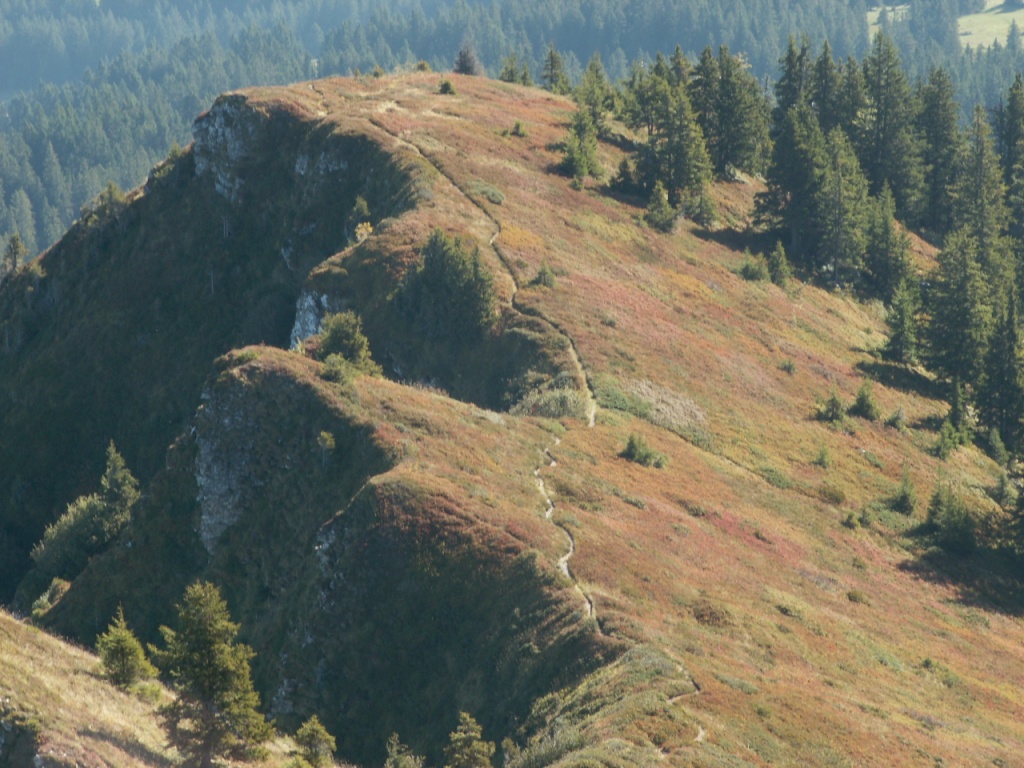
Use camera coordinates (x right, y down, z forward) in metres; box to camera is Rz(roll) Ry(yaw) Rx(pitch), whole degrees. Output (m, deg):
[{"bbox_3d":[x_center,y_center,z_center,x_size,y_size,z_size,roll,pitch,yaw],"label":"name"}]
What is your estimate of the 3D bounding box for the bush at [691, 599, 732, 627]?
[{"bbox_3d":[12.340,14.140,280.000,2.600,1.430,2.340,0,10,0],"label":"bush"}]

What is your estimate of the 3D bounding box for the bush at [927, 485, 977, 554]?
[{"bbox_3d":[32.896,10.119,338.000,3.883,4.939,3.689,0,13,0],"label":"bush"}]

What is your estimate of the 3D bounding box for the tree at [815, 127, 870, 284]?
[{"bbox_3d":[30.300,-16.370,415.000,5.130,14.050,4.880,0,10,0],"label":"tree"}]

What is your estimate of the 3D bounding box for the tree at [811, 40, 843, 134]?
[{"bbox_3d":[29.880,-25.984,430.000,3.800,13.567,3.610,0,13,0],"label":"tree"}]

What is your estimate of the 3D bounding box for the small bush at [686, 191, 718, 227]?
[{"bbox_3d":[15.910,-14.800,378.000,2.670,2.790,2.670,0,12,0],"label":"small bush"}]

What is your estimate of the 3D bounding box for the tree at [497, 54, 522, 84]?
[{"bbox_3d":[-0.140,-30.230,432.000,2.290,2.490,2.290,0,12,0],"label":"tree"}]

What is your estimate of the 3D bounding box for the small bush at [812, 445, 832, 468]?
[{"bbox_3d":[23.668,5.526,345.000,1.525,1.710,1.448,0,13,0],"label":"small bush"}]

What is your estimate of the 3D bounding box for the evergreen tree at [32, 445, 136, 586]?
[{"bbox_3d":[-29.820,9.080,315.000,7.660,9.720,5.740,0,10,0],"label":"evergreen tree"}]

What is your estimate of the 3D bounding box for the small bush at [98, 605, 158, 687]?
[{"bbox_3d":[-18.313,12.470,215.000,2.850,4.033,2.708,0,13,0],"label":"small bush"}]

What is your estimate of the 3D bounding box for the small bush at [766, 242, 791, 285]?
[{"bbox_3d":[24.530,-11.050,415.000,2.380,4.090,2.260,0,10,0],"label":"small bush"}]

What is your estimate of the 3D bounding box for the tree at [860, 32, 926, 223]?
[{"bbox_3d":[32.450,-22.110,385.000,5.610,15.930,5.610,0,12,0],"label":"tree"}]

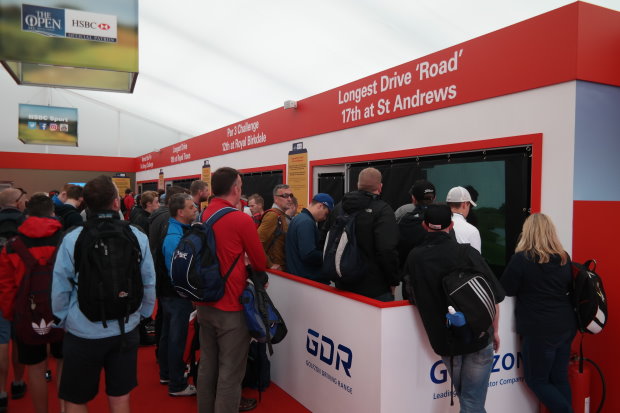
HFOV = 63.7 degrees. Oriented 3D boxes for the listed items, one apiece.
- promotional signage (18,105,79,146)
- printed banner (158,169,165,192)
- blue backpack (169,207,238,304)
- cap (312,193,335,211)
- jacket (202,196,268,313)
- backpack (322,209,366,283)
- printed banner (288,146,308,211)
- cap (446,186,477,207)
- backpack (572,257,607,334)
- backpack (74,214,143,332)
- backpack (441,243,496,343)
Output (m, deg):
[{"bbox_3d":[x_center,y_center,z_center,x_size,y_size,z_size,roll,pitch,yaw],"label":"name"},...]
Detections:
[{"bbox_3d":[-7.463,-2.265,14.315,1.420,0.958,1.530,-1,2,-27],"label":"promotional signage"},{"bbox_3d":[-4.904,-0.650,16.504,0.040,1.180,0.670,-1,2,-29],"label":"printed banner"},{"bbox_3d":[-0.719,0.342,3.280,0.320,0.550,0.260,1,2,44],"label":"blue backpack"},{"bbox_3d":[0.124,-0.046,4.600,0.240,0.145,0.175,26,-7,-17],"label":"cap"},{"bbox_3d":[-0.525,0.327,3.470,0.480,0.760,0.320,1,2,42],"label":"jacket"},{"bbox_3d":[0.249,0.296,3.600,0.210,0.510,0.300,-1,2,-44],"label":"backpack"},{"bbox_3d":[-0.186,-0.435,8.057,0.040,1.180,0.680,-1,2,-29],"label":"printed banner"},{"bbox_3d":[1.214,-0.080,4.000,0.260,0.155,0.180,-1,2,-25],"label":"cap"},{"bbox_3d":[1.885,0.609,3.380,0.290,0.500,0.190,-1,2,-33],"label":"backpack"},{"bbox_3d":[-1.029,0.332,2.550,0.340,0.540,0.230,0,1,-19],"label":"backpack"},{"bbox_3d":[0.948,0.514,2.950,0.280,0.460,0.180,-17,-15,-20],"label":"backpack"}]

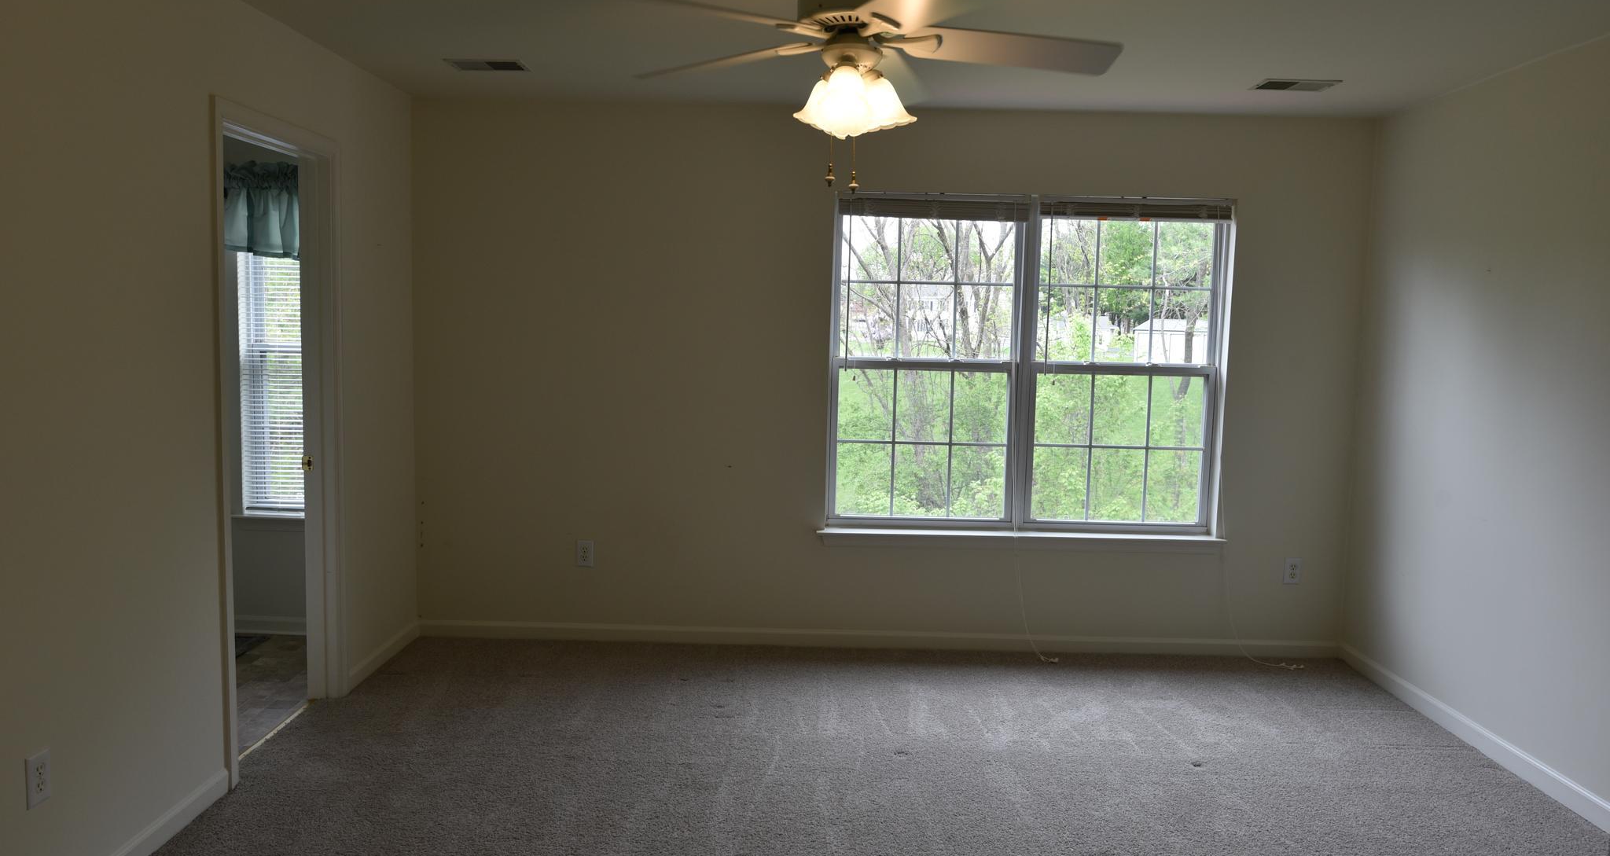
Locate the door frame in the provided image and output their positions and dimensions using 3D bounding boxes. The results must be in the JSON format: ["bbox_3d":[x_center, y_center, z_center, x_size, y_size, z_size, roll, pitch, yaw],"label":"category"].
[{"bbox_3d":[-1.799,0.035,3.620,0.130,2.098,0.830,1,6,0],"label":"door frame"}]

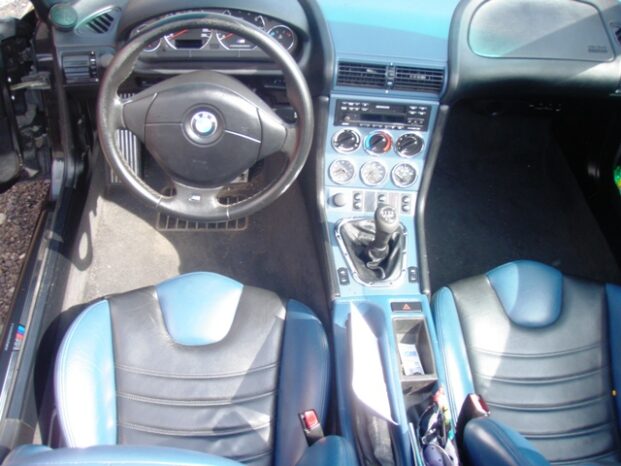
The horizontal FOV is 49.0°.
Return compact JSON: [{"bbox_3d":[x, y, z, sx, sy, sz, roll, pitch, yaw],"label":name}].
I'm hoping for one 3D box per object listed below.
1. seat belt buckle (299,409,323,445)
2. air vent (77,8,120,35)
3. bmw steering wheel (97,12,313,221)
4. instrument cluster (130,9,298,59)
[{"bbox_3d":[0.004,0.340,1.185,0.032,0.080,0.040,-13,33,8],"label":"seat belt buckle"},{"bbox_3d":[-0.412,-0.411,1.340,0.080,0.030,0.050,11,90,9],"label":"air vent"},{"bbox_3d":[-0.184,-0.201,1.225,0.380,0.380,0.095,-1,26,0],"label":"bmw steering wheel"},{"bbox_3d":[-0.191,-0.397,1.355,0.325,0.094,0.050,-1,21,-5],"label":"instrument cluster"}]

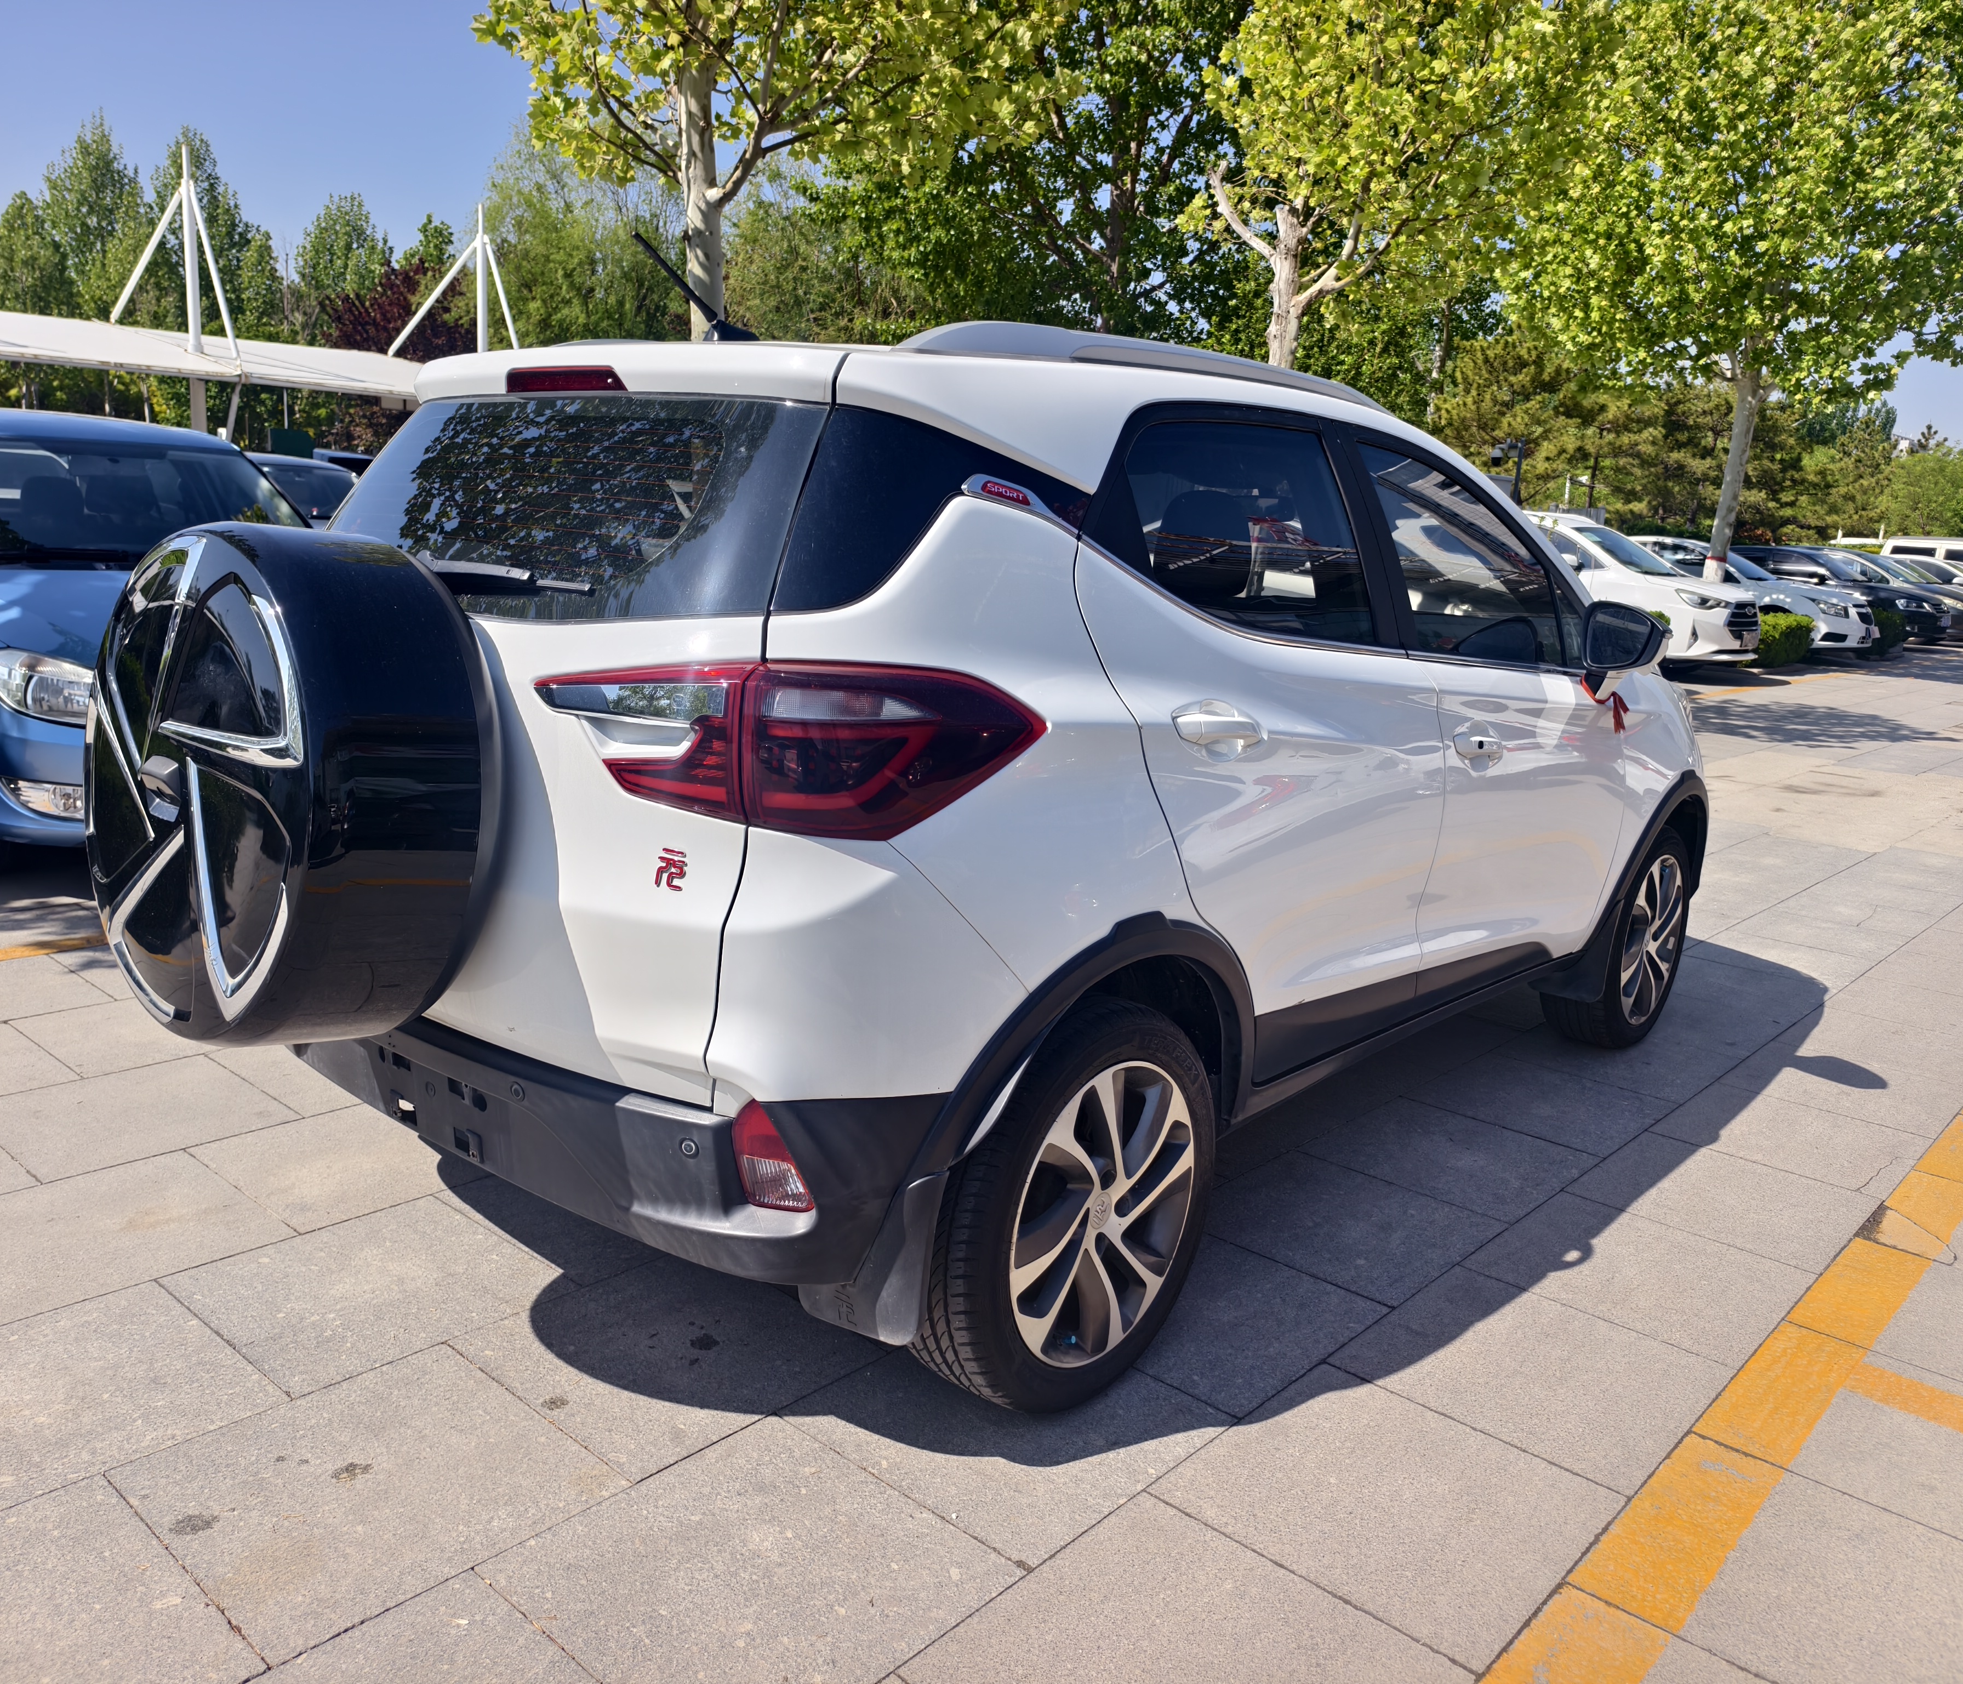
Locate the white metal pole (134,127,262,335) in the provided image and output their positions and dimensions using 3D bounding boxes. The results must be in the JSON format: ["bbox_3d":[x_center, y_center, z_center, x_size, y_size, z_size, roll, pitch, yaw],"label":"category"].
[{"bbox_3d":[-10.735,-8.031,20.000,1.200,2.900,1.700,12,15,40],"label":"white metal pole"}]

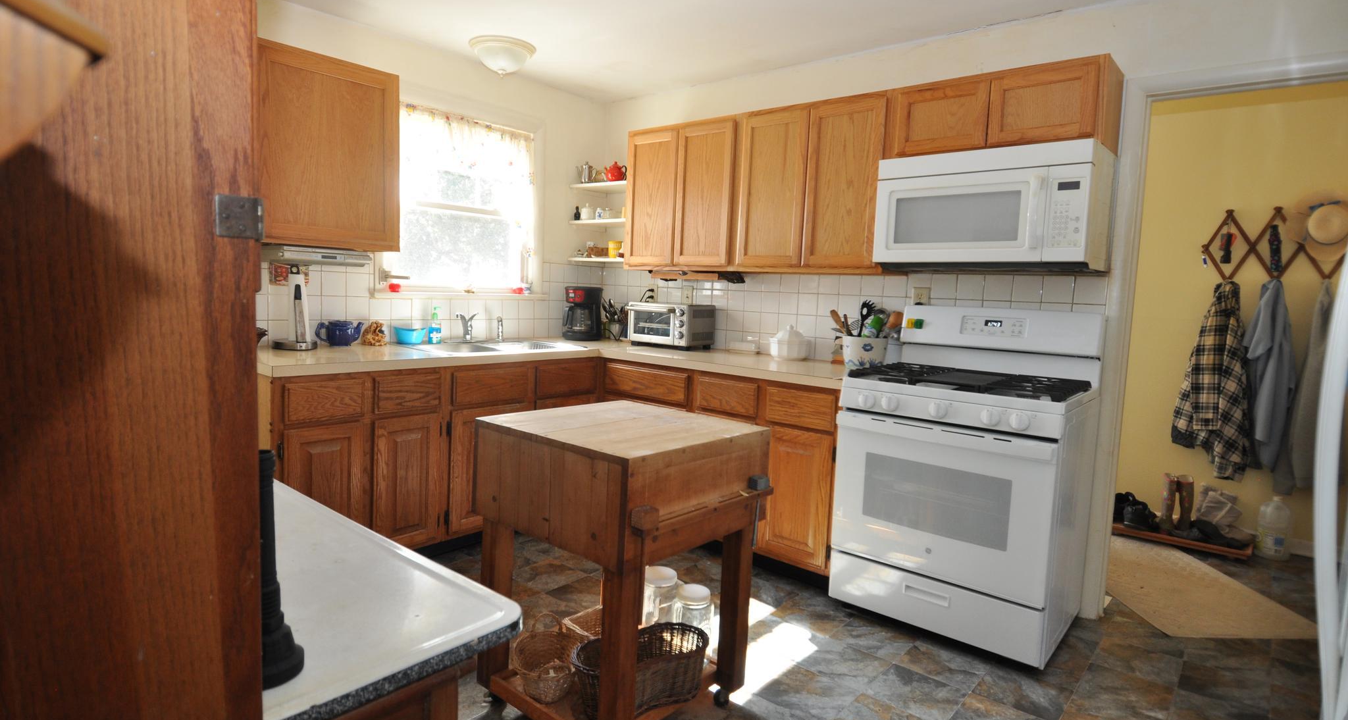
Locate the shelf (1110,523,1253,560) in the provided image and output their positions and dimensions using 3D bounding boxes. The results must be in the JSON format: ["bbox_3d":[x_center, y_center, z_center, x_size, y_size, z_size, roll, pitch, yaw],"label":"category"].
[{"bbox_3d":[2.635,0.913,3.625,0.720,0.090,0.290,6,7,36],"label":"shelf"}]

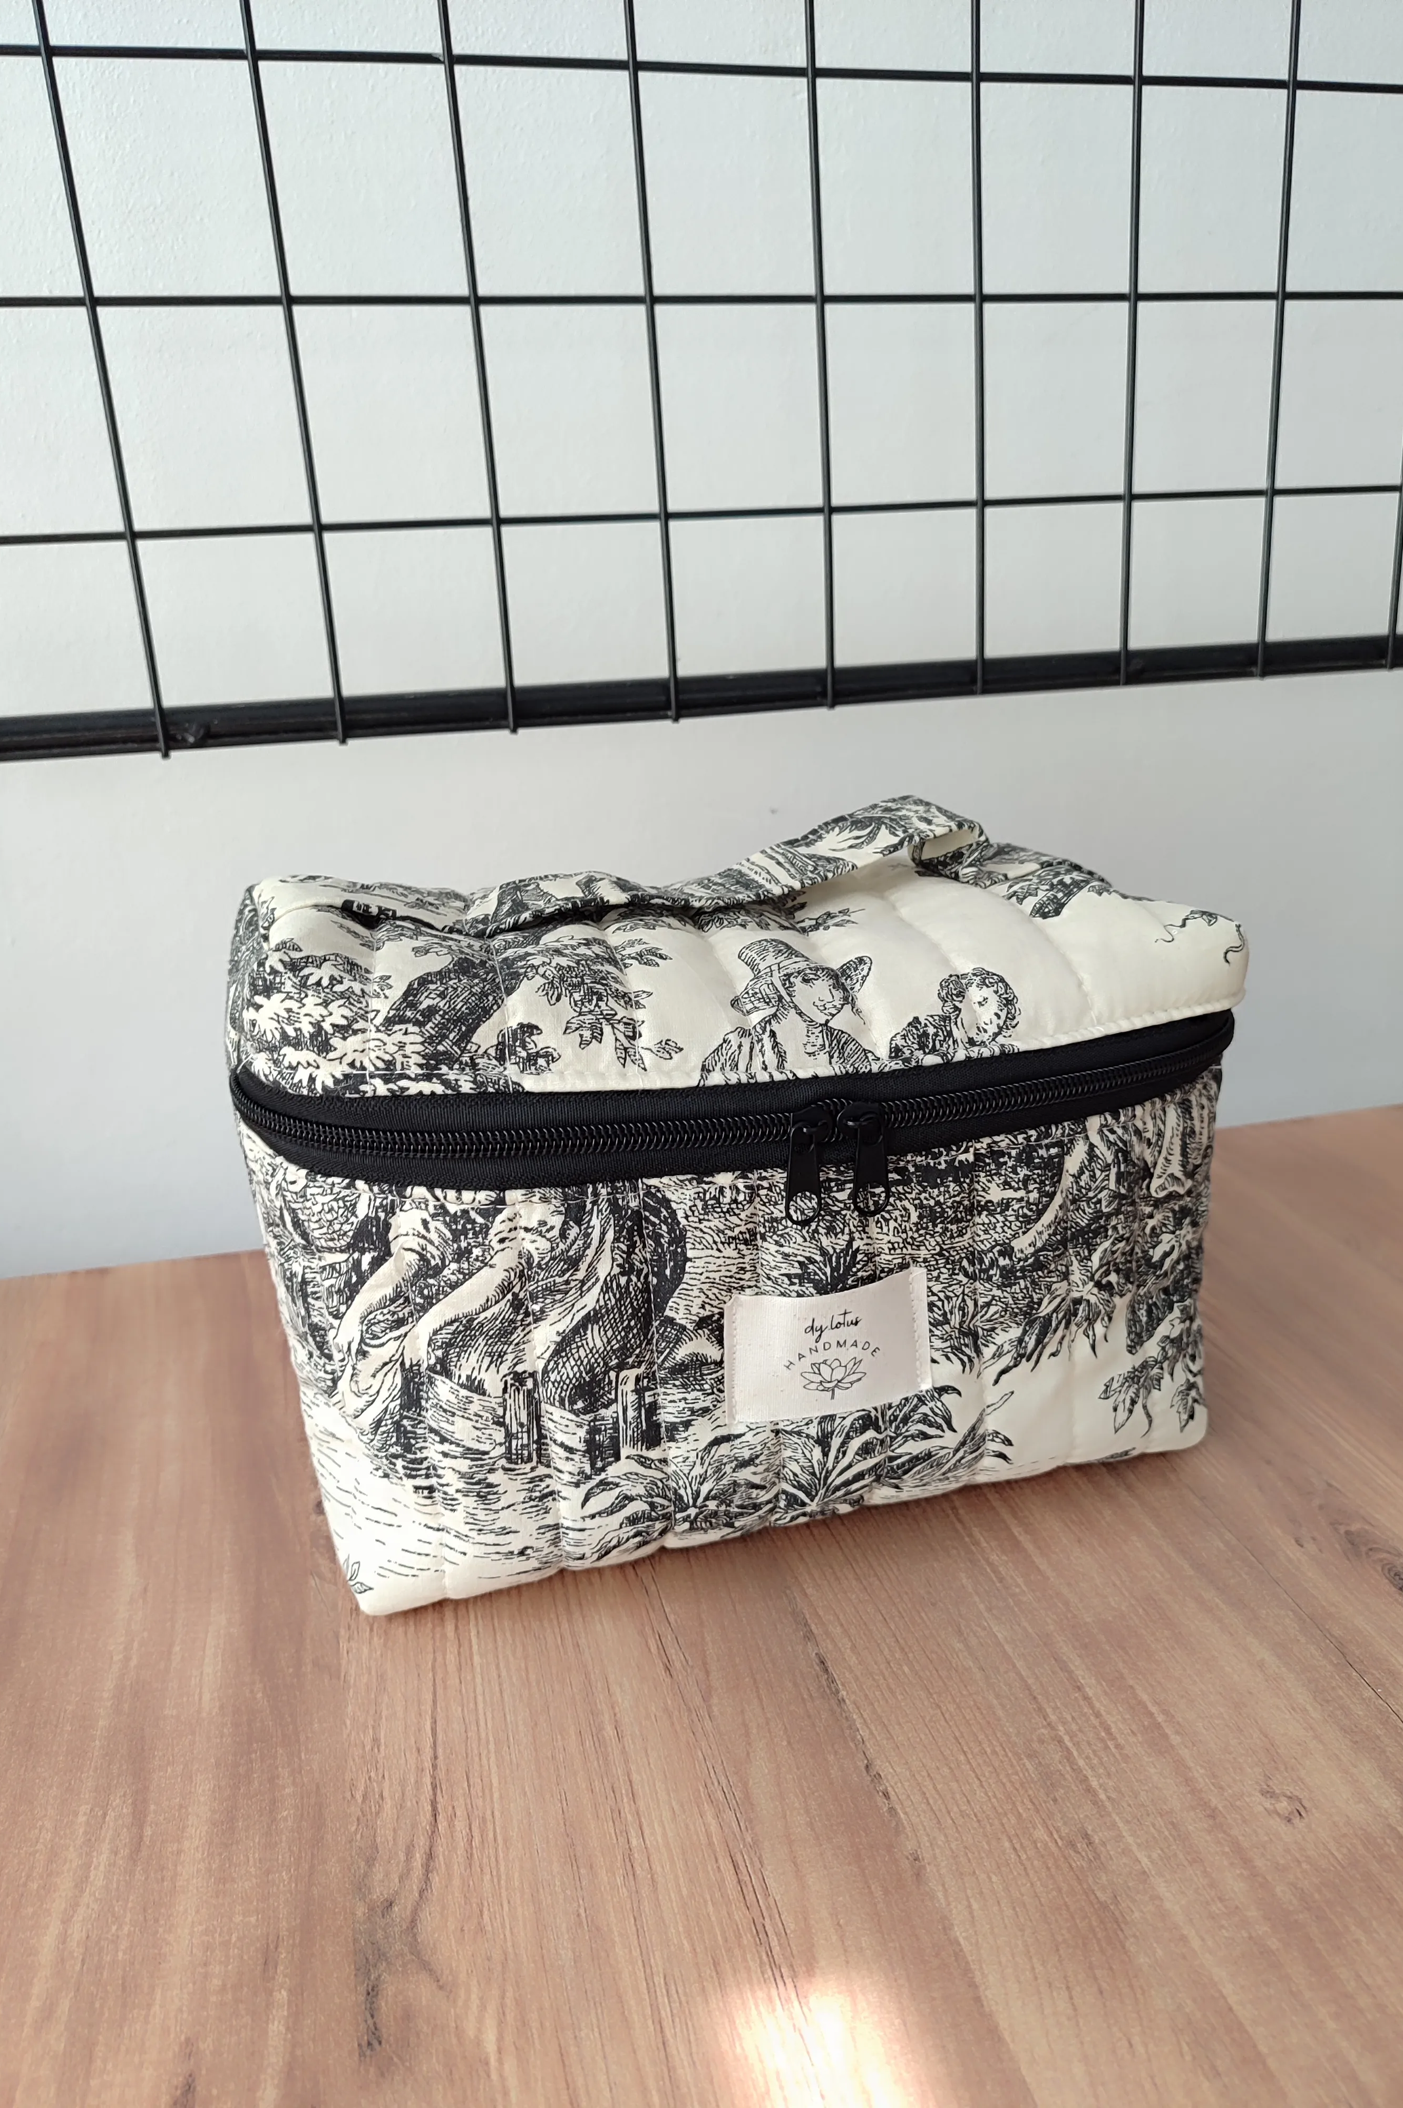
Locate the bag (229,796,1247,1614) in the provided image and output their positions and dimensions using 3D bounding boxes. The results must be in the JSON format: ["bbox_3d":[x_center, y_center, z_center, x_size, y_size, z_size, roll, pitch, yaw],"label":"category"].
[{"bbox_3d":[0.006,0.022,0.399,0.229,0.155,0.134,-7,17,-11],"label":"bag"}]

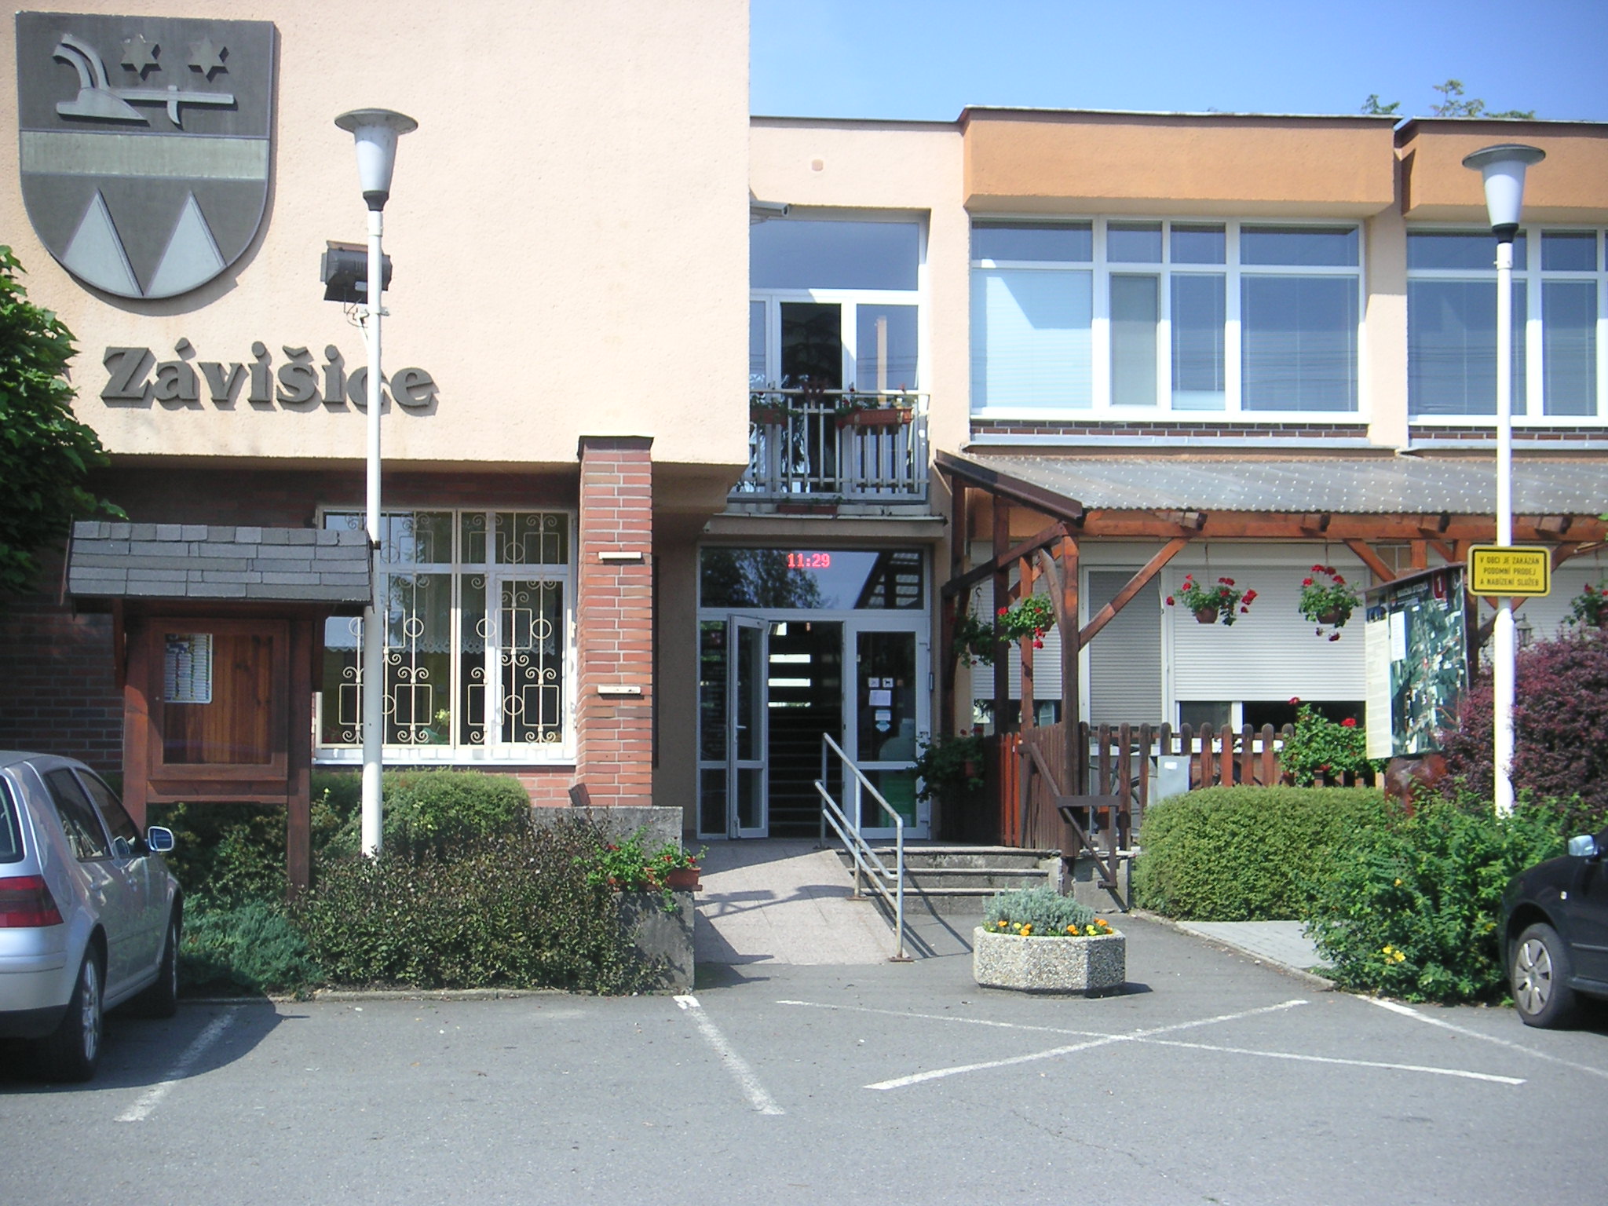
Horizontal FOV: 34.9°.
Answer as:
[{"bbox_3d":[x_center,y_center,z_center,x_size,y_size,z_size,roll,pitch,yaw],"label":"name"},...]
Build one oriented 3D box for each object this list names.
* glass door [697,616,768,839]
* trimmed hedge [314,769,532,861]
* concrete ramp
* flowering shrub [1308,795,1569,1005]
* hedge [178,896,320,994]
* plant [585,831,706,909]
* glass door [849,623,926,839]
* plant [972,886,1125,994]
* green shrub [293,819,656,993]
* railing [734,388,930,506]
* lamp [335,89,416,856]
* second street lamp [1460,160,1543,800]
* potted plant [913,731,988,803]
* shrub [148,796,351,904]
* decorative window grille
[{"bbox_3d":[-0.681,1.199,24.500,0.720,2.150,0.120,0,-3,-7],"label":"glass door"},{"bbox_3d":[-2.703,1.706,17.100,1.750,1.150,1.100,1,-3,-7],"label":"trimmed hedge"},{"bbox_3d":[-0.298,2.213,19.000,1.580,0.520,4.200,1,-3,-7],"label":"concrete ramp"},{"bbox_3d":[3.891,1.733,15.500,1.600,1.220,1.400,1,-3,-7],"label":"flowering shrub"},{"bbox_3d":[-3.404,1.989,15.400,1.050,0.600,0.950,1,-3,-7],"label":"hedge"},{"bbox_3d":[-0.970,1.630,15.600,0.740,0.470,0.400,0,-3,-7],"label":"plant"},{"bbox_3d":[0.814,1.255,24.900,0.800,2.130,0.100,0,-3,-7],"label":"glass door"},{"bbox_3d":[1.500,2.021,15.600,0.870,0.600,0.820,0,-3,-7],"label":"plant"},{"bbox_3d":[-2.027,1.872,15.950,2.200,0.920,1.400,0,-3,-7],"label":"green shrub"},{"bbox_3d":[0.189,-1.273,20.800,1.700,0.930,0.100,1,-3,-7],"label":"railing"},{"bbox_3d":[-2.754,-0.390,16.400,0.530,5.500,0.530,0,-3,-7],"label":"lamp"},{"bbox_3d":[4.496,-0.330,16.400,0.540,5.300,0.540,1,-3,-7],"label":"second street lamp"},{"bbox_3d":[1.352,1.516,23.800,0.680,0.680,0.600,0,-3,-7],"label":"potted plant"},{"bbox_3d":[-3.669,1.846,16.900,1.280,1.060,1.100,0,-3,-7],"label":"shrub"},{"bbox_3d":[-2.653,0.191,18.900,1.880,1.830,0.060,1,-3,-7],"label":"decorative window grille"}]

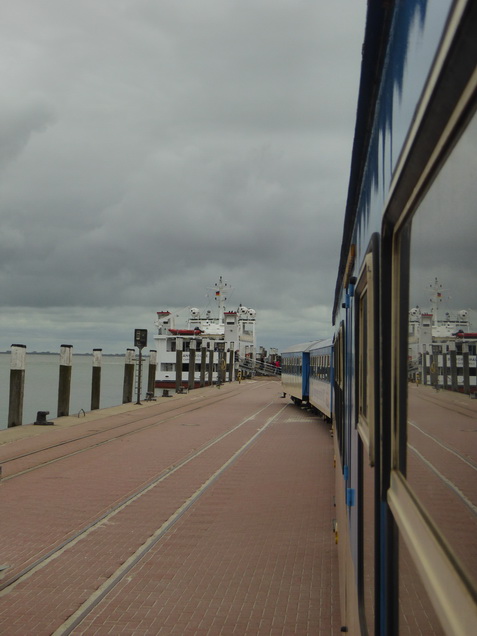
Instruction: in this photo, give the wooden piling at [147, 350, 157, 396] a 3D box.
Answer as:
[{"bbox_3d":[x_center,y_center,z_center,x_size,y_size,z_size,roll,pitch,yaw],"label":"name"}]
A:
[{"bbox_3d":[-4.514,2.958,55.030,0.319,2.491,0.319,1,-2,5],"label":"wooden piling"}]

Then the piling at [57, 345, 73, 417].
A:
[{"bbox_3d":[-6.158,2.244,37.280,0.372,2.559,0.372,1,-2,5],"label":"piling"}]

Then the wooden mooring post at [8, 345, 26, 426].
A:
[{"bbox_3d":[-6.677,2.064,31.608,0.386,2.481,0.386,1,-2,5],"label":"wooden mooring post"}]

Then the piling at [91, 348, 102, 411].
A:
[{"bbox_3d":[-5.739,2.500,42.431,0.297,2.480,0.297,1,-2,5],"label":"piling"}]

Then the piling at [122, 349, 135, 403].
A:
[{"bbox_3d":[-5.092,2.732,48.946,0.392,2.547,0.392,1,-2,5],"label":"piling"}]

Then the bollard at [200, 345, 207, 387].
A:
[{"bbox_3d":[-2.579,3.429,77.826,0.330,3.441,0.330,1,-2,5],"label":"bollard"}]

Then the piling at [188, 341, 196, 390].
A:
[{"bbox_3d":[-3.126,3.225,71.403,0.370,3.409,0.370,1,-2,5],"label":"piling"}]

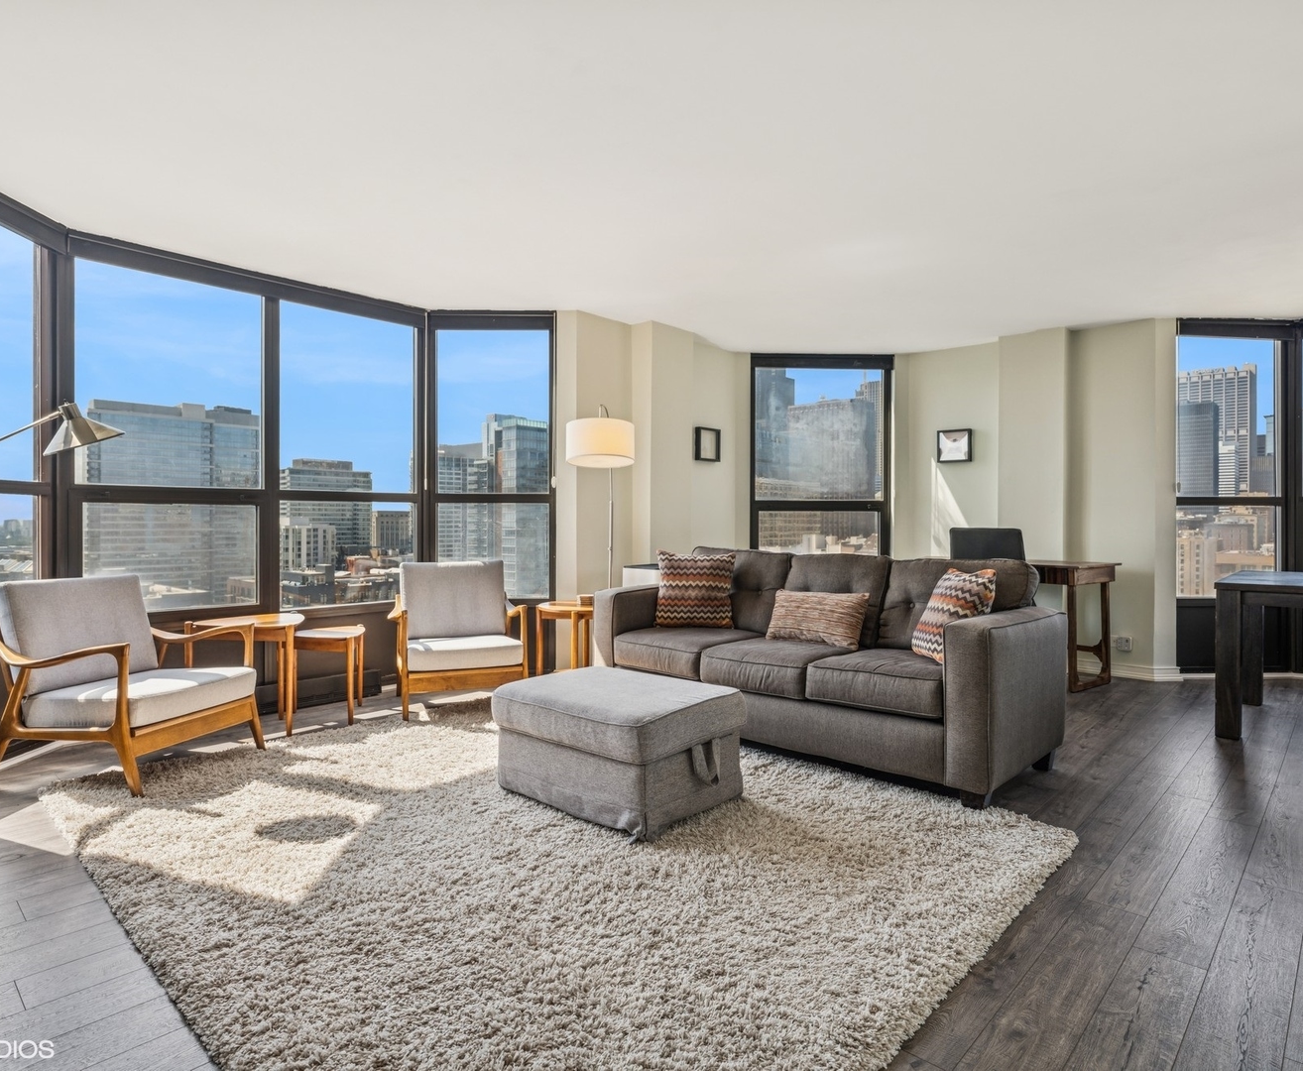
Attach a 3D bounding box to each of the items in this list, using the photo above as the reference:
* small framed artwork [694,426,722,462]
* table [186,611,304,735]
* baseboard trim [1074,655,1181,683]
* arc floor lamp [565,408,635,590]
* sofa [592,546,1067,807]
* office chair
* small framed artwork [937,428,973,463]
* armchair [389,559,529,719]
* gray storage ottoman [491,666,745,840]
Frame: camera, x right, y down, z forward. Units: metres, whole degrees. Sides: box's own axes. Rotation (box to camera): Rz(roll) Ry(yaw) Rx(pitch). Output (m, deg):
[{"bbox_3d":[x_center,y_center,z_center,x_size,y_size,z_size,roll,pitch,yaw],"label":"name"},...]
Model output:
[{"bbox_3d":[0.440,-0.685,5.719,0.040,0.250,0.250,1,1,43],"label":"small framed artwork"},{"bbox_3d":[-2.110,0.721,3.963,0.600,0.550,0.600,-1,1,-28],"label":"table"},{"bbox_3d":[3.248,0.925,5.191,0.620,0.100,0.150,1,1,43],"label":"baseboard trim"},{"bbox_3d":[-0.295,0.098,4.722,0.430,1.770,0.680,0,1,3],"label":"arc floor lamp"},{"bbox_3d":[0.766,0.543,3.822,2.140,0.910,0.896,1,1,43],"label":"sofa"},{"bbox_3d":[2.209,0.465,4.872,0.580,1.030,0.600,1,1,43],"label":"office chair"},{"bbox_3d":[2.385,-0.694,5.959,0.250,0.250,0.040,1,1,43],"label":"small framed artwork"},{"bbox_3d":[-1.166,0.578,4.551,0.710,0.815,0.790,0,1,-24],"label":"armchair"},{"bbox_3d":[-0.128,0.779,2.929,0.796,0.410,0.587,1,1,43],"label":"gray storage ottoman"}]

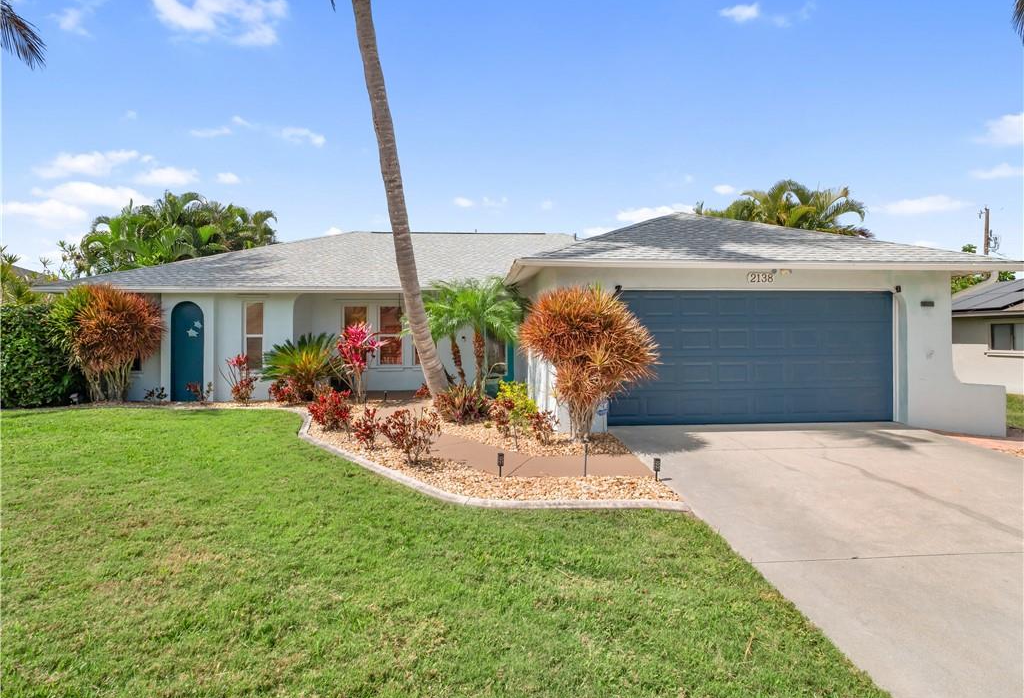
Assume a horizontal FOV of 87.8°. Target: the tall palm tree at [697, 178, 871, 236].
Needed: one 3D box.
[{"bbox_3d":[9.200,-2.270,18.000,5.200,6.900,4.900,0,0,0],"label":"tall palm tree"}]

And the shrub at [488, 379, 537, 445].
[{"bbox_3d":[0.030,0.880,7.350,0.650,0.860,0.620,0,0,0],"label":"shrub"}]

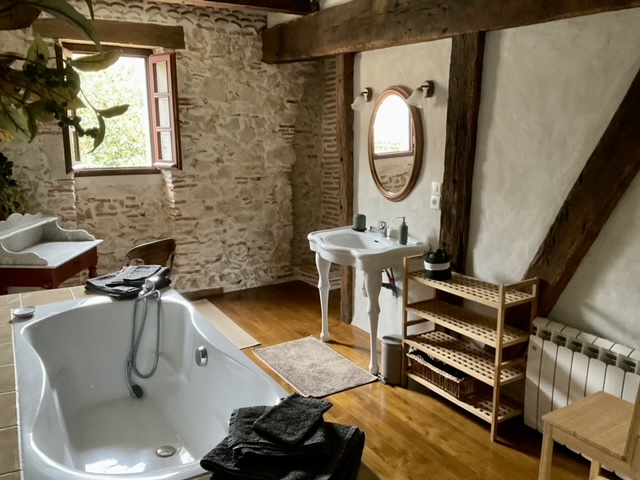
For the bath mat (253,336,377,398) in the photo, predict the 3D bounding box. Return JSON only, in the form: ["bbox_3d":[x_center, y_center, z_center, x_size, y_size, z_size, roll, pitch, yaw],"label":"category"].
[{"bbox_3d":[-0.061,0.814,3.591,0.490,0.016,0.810,-7,13,-31],"label":"bath mat"}]

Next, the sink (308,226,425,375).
[{"bbox_3d":[0.230,0.387,3.768,0.550,0.790,0.840,-7,13,-29],"label":"sink"}]

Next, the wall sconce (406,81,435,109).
[{"bbox_3d":[0.588,-0.878,3.228,0.175,0.160,0.105,-7,13,-31],"label":"wall sconce"}]

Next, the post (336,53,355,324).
[{"bbox_3d":[0.224,-0.349,4.158,0.110,2.070,0.125,-7,13,-31],"label":"post"}]

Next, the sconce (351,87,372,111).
[{"bbox_3d":[0.288,-0.995,3.764,0.175,0.170,0.105,-7,13,-29],"label":"sconce"}]

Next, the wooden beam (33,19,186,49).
[{"bbox_3d":[-1.696,-1.667,4.351,1.140,0.180,0.170,-7,13,-29],"label":"wooden beam"}]

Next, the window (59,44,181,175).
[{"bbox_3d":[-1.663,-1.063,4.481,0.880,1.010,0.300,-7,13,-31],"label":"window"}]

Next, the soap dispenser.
[{"bbox_3d":[0.540,-0.052,3.507,0.068,0.172,0.052,-7,13,-29],"label":"soap dispenser"}]

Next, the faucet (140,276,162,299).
[{"bbox_3d":[-1.021,0.274,3.171,0.080,0.120,0.150,1,11,8],"label":"faucet"}]

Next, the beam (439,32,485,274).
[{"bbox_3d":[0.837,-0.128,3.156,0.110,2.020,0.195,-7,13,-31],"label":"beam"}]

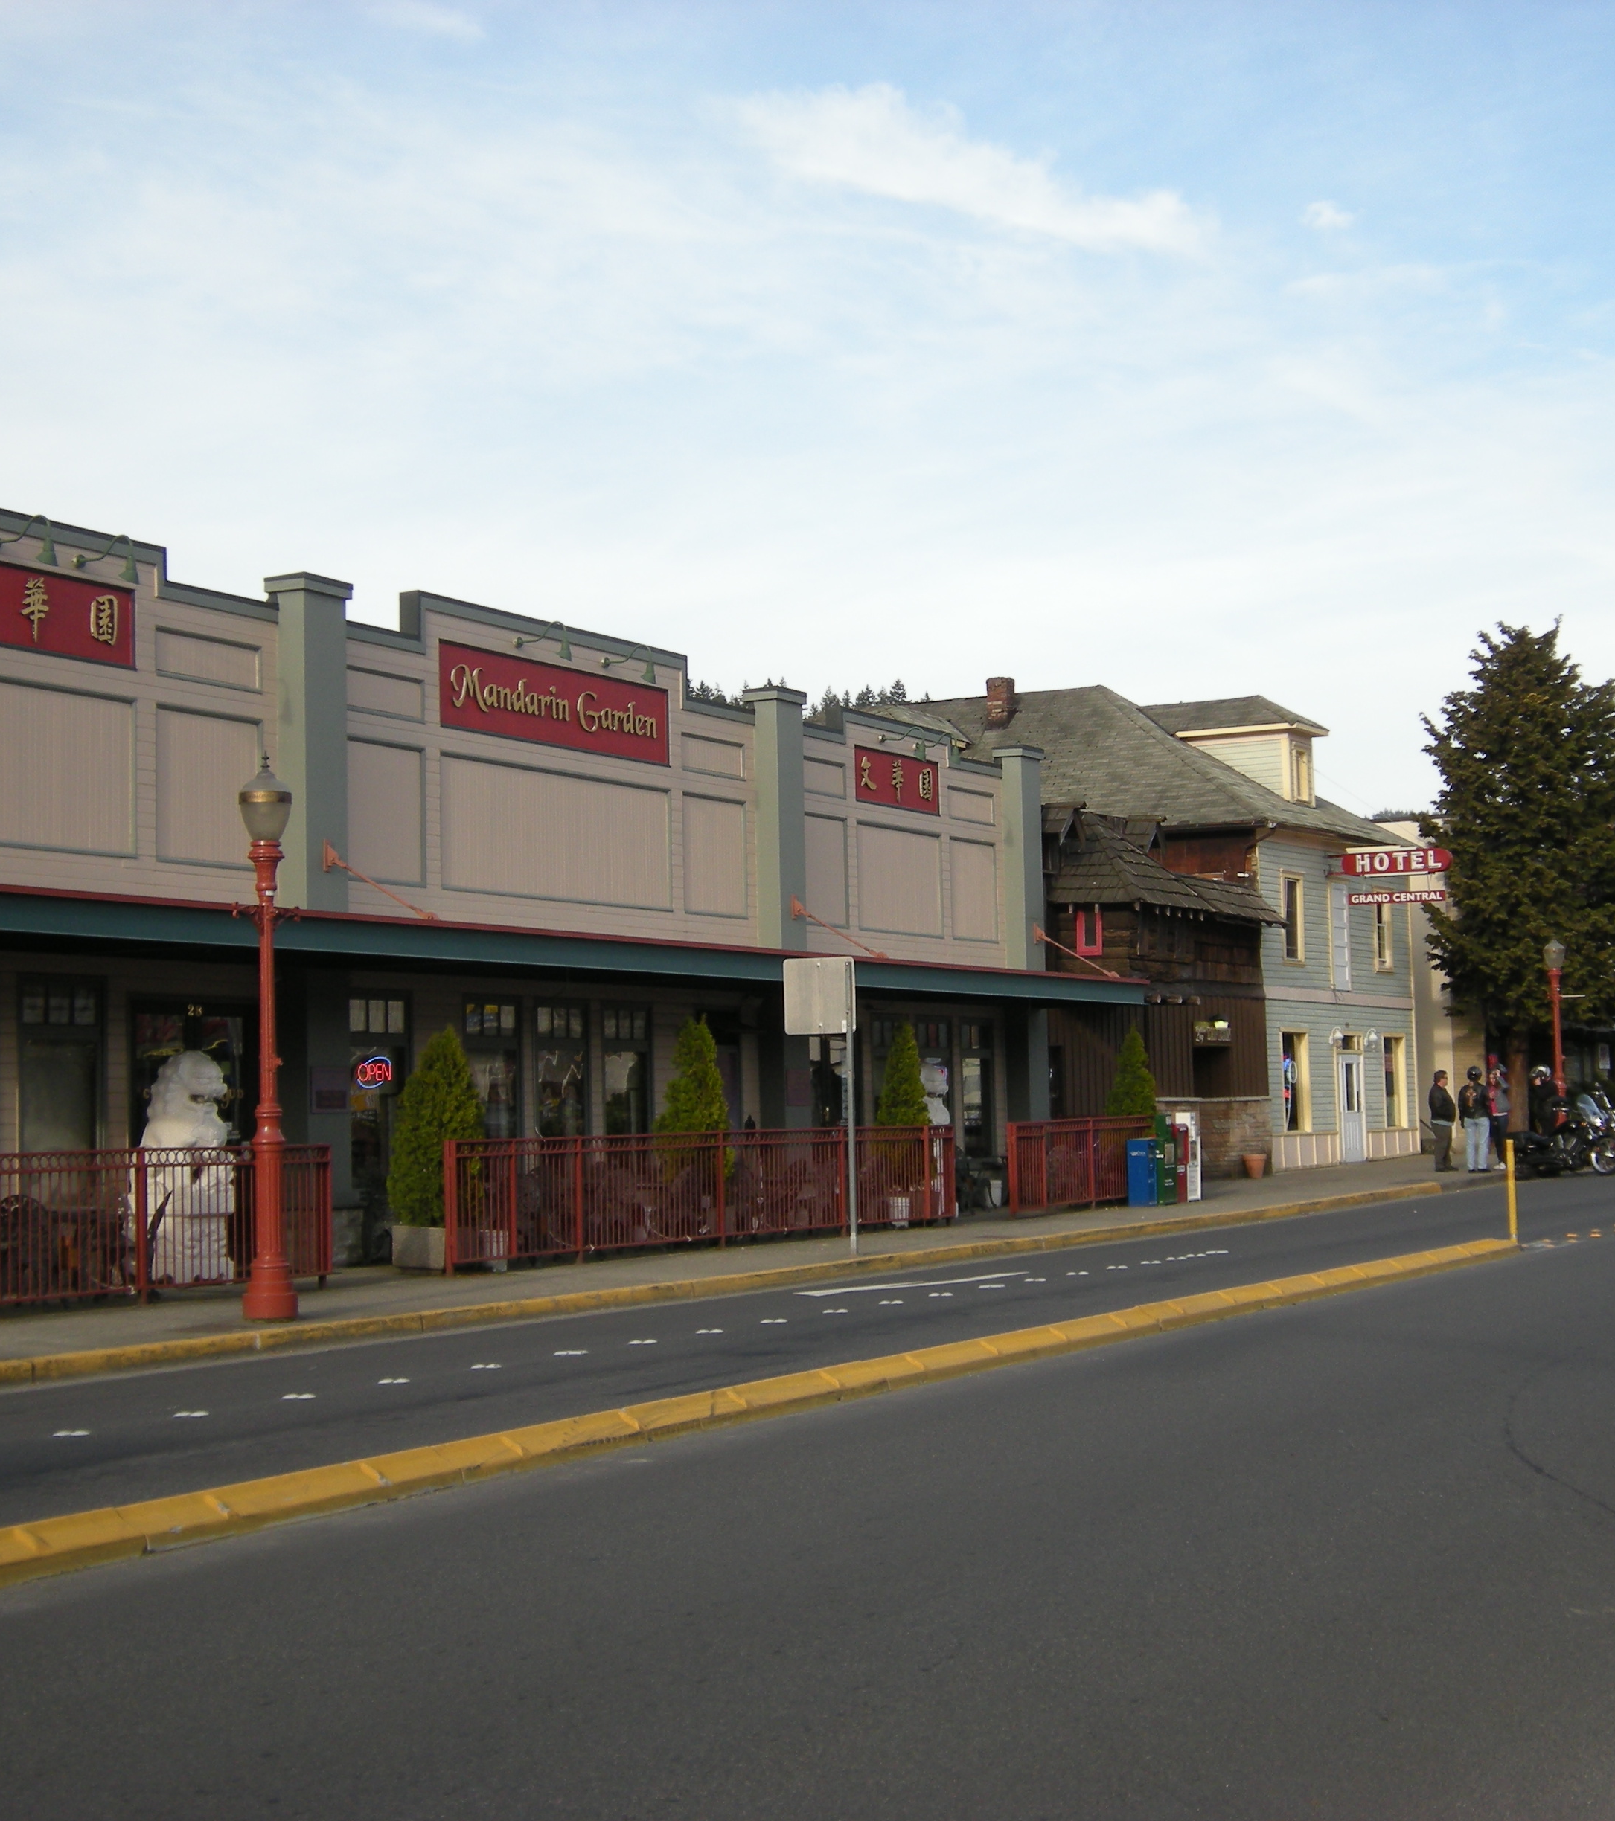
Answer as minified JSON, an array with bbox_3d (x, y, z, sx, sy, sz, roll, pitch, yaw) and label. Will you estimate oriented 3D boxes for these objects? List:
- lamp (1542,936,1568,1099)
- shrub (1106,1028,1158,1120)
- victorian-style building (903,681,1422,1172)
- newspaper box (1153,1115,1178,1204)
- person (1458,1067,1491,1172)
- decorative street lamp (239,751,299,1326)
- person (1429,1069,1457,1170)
[{"bbox_3d":[13.425,2.471,56.445,0.420,3.968,0.430,-3,-5,27],"label":"lamp"},{"bbox_3d":[4.700,2.800,45.600,0.880,2.200,0.880,-3,-4,27],"label":"shrub"},{"bbox_3d":[4.874,0.341,62.760,13.000,9.739,9.600,-3,-5,27],"label":"victorian-style building"},{"bbox_3d":[4.800,3.410,43.400,0.430,1.240,0.500,-3,-4,27],"label":"newspaper box"},{"bbox_3d":[11.473,3.580,54.266,0.560,1.803,0.360,-3,-5,21],"label":"person"},{"bbox_3d":[-3.802,0.893,22.244,0.420,3.937,0.440,-1,-4,0],"label":"decorative street lamp"},{"bbox_3d":[10.830,3.575,53.800,0.450,1.740,0.540,-1,-4,-1],"label":"person"}]

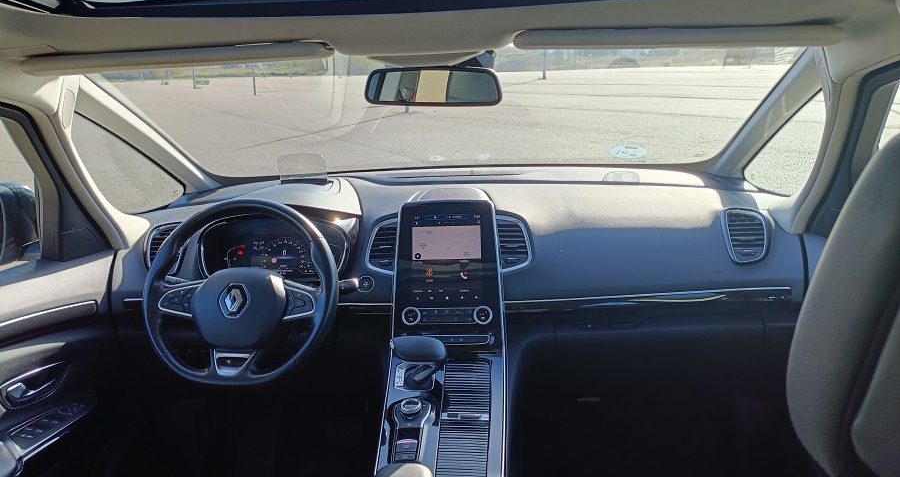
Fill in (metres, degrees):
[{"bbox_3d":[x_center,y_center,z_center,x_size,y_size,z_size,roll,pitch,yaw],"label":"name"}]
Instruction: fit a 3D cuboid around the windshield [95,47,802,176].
[{"bbox_3d":[-0.014,-0.247,1.412,1.320,0.100,0.760,0,-8,3],"label":"windshield"}]

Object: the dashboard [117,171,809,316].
[{"bbox_3d":[0.012,-0.016,1.541,1.420,0.260,0.570,0,15,3],"label":"dashboard"}]

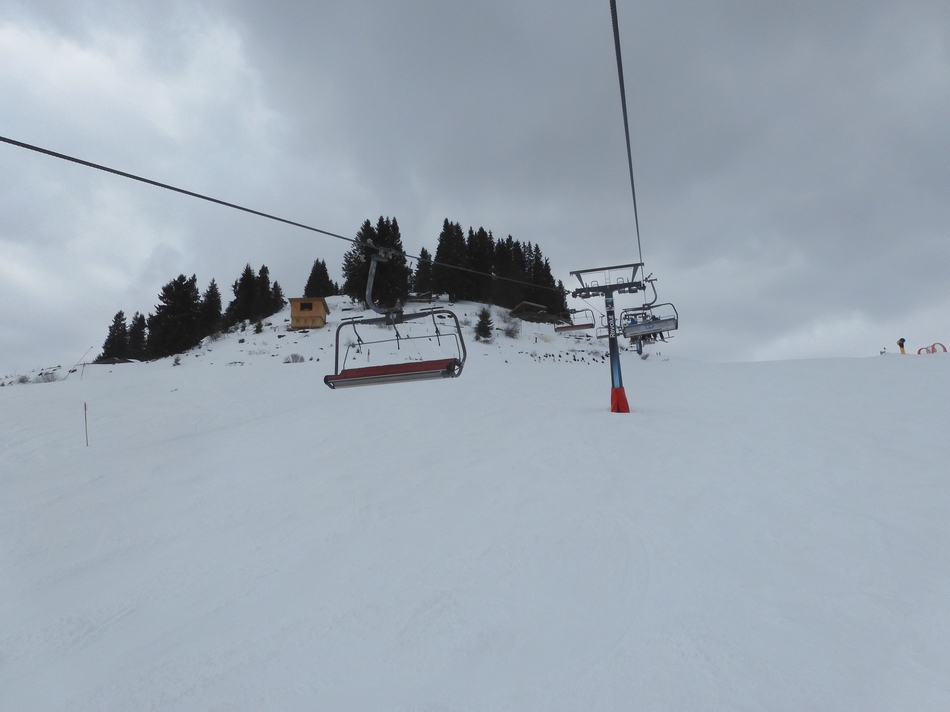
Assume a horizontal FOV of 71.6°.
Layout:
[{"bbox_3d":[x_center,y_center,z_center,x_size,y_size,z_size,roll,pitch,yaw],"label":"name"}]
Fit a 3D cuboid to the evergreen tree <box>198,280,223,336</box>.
[{"bbox_3d":[-35.347,-6.481,88.000,3.110,7.750,3.110,-1,-9,-22],"label":"evergreen tree"}]

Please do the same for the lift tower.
[{"bbox_3d":[11.440,-1.408,54.500,6.150,12.180,2.400,-5,-10,14],"label":"lift tower"}]

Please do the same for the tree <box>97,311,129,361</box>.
[{"bbox_3d":[-46.242,-2.615,84.000,3.960,6.380,3.960,0,-9,-29],"label":"tree"}]

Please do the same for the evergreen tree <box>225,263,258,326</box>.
[{"bbox_3d":[-31.913,-8.405,90.000,4.510,8.750,4.510,-1,-8,-19],"label":"evergreen tree"}]

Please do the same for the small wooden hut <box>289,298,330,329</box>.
[{"bbox_3d":[-21.701,-5.082,85.960,4.500,3.950,4.100,-2,-10,-6],"label":"small wooden hut"}]

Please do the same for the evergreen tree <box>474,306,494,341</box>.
[{"bbox_3d":[1.335,-4.460,93.000,2.550,5.060,2.550,-3,-9,1],"label":"evergreen tree"}]

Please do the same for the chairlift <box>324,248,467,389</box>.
[{"bbox_3d":[-1.940,-0.998,15.467,3.250,3.320,1.300,-6,-8,15],"label":"chairlift"}]

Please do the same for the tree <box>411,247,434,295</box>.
[{"bbox_3d":[-8.603,-14.283,110.000,3.560,8.020,3.560,-3,-8,-4],"label":"tree"}]

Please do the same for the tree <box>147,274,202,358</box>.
[{"bbox_3d":[-40.061,-5.251,88.000,6.570,11.200,6.570,1,-10,-24],"label":"tree"}]

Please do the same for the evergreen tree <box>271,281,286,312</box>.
[{"bbox_3d":[-28.946,-8.766,97.000,2.500,4.800,2.500,0,-10,-17],"label":"evergreen tree"}]

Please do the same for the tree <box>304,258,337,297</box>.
[{"bbox_3d":[-25.787,-12.635,109.934,5.120,7.500,5.120,-1,-10,-13],"label":"tree"}]

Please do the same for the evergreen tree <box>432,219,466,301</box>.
[{"bbox_3d":[-4.260,-16.120,110.000,5.510,13.700,5.510,-4,-8,-2],"label":"evergreen tree"}]

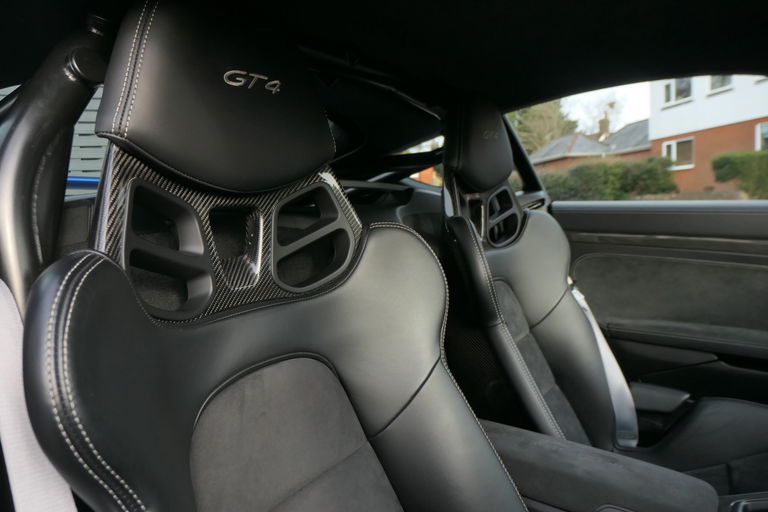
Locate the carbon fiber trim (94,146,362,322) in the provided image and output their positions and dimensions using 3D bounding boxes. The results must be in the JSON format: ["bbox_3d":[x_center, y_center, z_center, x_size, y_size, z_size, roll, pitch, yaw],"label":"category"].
[{"bbox_3d":[-0.178,-0.023,0.658,0.074,0.193,0.405,2,6,34],"label":"carbon fiber trim"}]

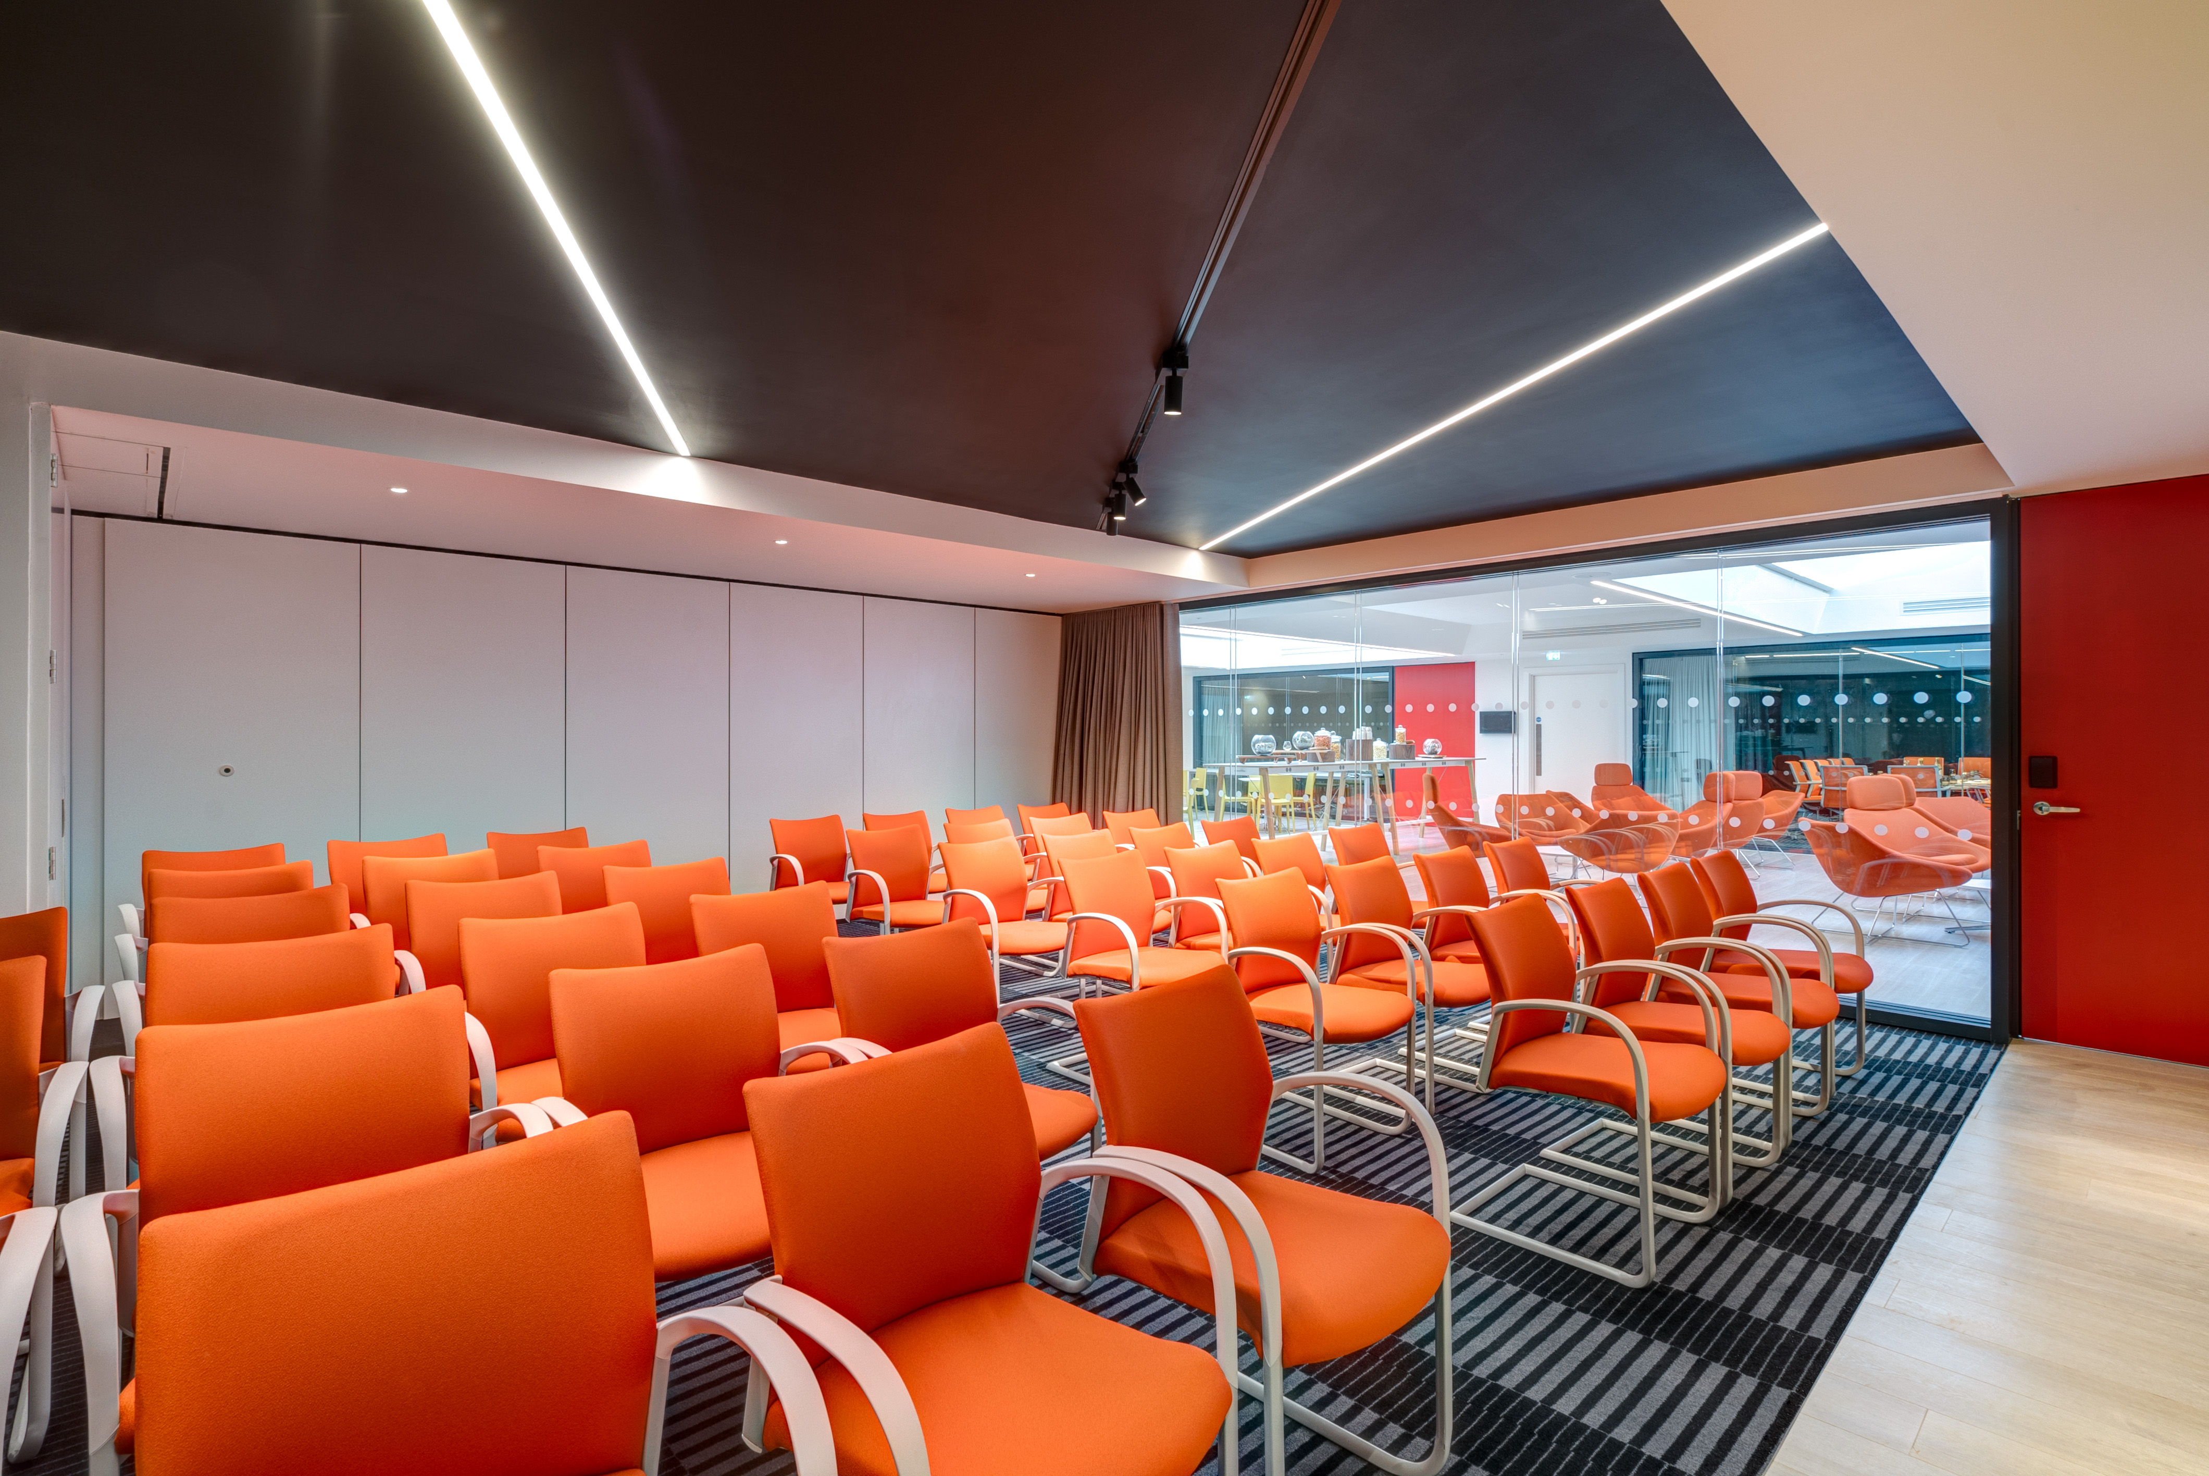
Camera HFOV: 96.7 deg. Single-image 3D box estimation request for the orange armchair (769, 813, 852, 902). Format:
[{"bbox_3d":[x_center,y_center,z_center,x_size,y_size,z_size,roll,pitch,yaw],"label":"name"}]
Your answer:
[{"bbox_3d":[-1.569,0.887,5.511,0.592,0.870,0.575,0,1,-42],"label":"orange armchair"}]

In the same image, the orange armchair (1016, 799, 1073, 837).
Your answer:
[{"bbox_3d":[-0.282,0.898,6.907,0.579,0.848,0.585,0,0,-43],"label":"orange armchair"}]

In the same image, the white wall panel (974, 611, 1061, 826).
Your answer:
[{"bbox_3d":[-0.710,0.132,8.372,1.002,2.388,0.080,0,0,-42],"label":"white wall panel"}]

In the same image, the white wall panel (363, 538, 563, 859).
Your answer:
[{"bbox_3d":[-3.622,0.159,5.584,0.981,2.311,0.100,0,1,-42],"label":"white wall panel"}]

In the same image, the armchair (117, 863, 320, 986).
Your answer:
[{"bbox_3d":[-3.035,0.898,3.434,0.592,0.870,0.575,0,1,-42],"label":"armchair"}]

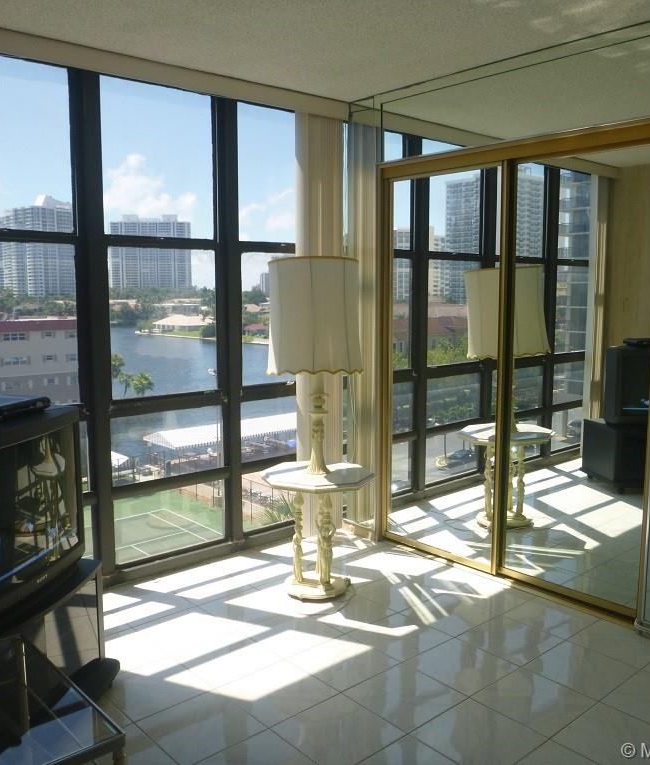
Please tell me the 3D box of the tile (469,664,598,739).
[{"bbox_3d":[0.743,1.133,2.623,0.319,0.010,0.319,-7,10,-41],"label":"tile"}]

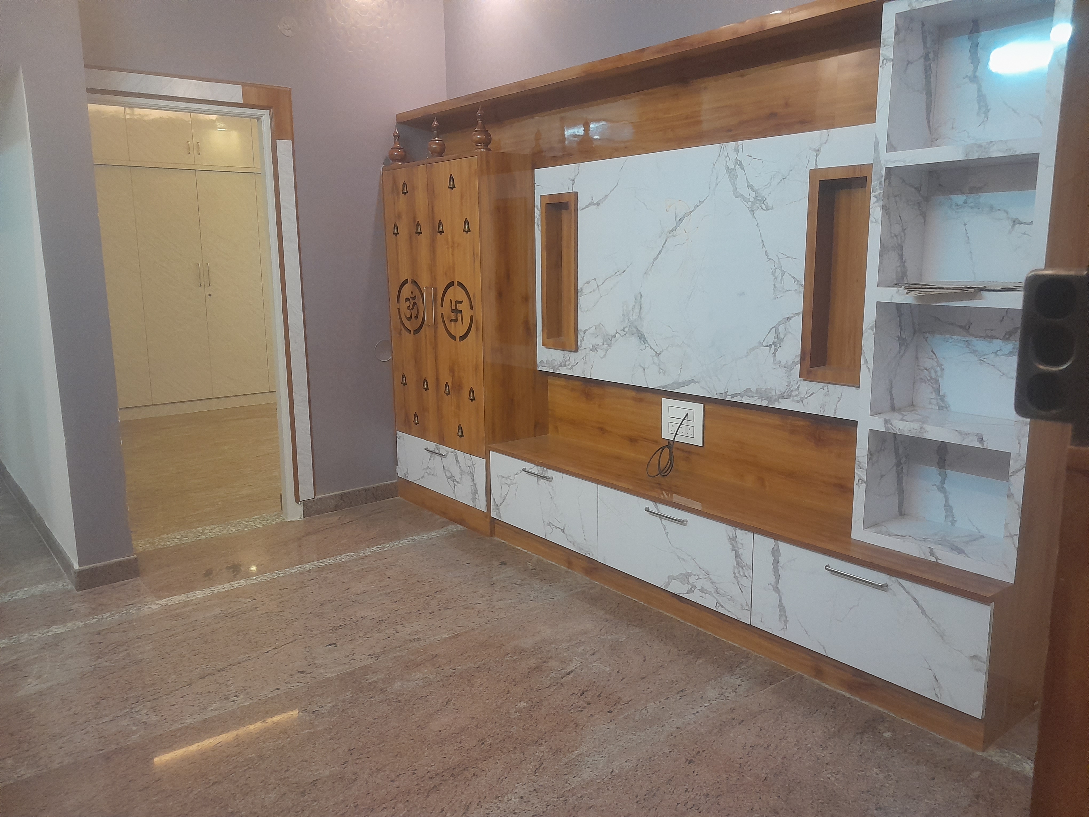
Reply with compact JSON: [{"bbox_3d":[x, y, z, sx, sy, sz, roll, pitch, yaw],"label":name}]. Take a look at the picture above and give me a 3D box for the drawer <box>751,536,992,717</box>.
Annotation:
[{"bbox_3d":[1.036,0.604,2.622,0.330,0.323,0.759,-9,14,-38],"label":"drawer"}]

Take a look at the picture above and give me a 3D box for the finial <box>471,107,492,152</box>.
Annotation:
[{"bbox_3d":[-0.275,-1.232,3.747,0.089,0.198,0.089,-1,11,0],"label":"finial"}]

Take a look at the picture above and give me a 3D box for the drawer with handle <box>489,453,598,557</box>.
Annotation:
[{"bbox_3d":[0.087,0.391,3.785,0.330,0.319,0.744,-9,14,-38],"label":"drawer with handle"}]

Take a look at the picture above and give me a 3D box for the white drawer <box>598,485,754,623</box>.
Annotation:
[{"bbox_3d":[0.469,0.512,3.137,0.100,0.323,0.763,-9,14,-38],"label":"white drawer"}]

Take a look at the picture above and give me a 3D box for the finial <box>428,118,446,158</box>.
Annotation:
[{"bbox_3d":[-0.519,-1.285,4.046,0.085,0.197,0.085,-1,11,0],"label":"finial"}]

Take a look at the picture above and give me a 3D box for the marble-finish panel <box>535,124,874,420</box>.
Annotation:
[{"bbox_3d":[0.538,-0.523,3.333,0.066,0.931,1.773,-9,14,-38],"label":"marble-finish panel"}]

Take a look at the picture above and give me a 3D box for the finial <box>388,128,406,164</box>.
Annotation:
[{"bbox_3d":[-0.754,-1.333,4.335,0.089,0.189,0.089,-1,11,0],"label":"finial"}]

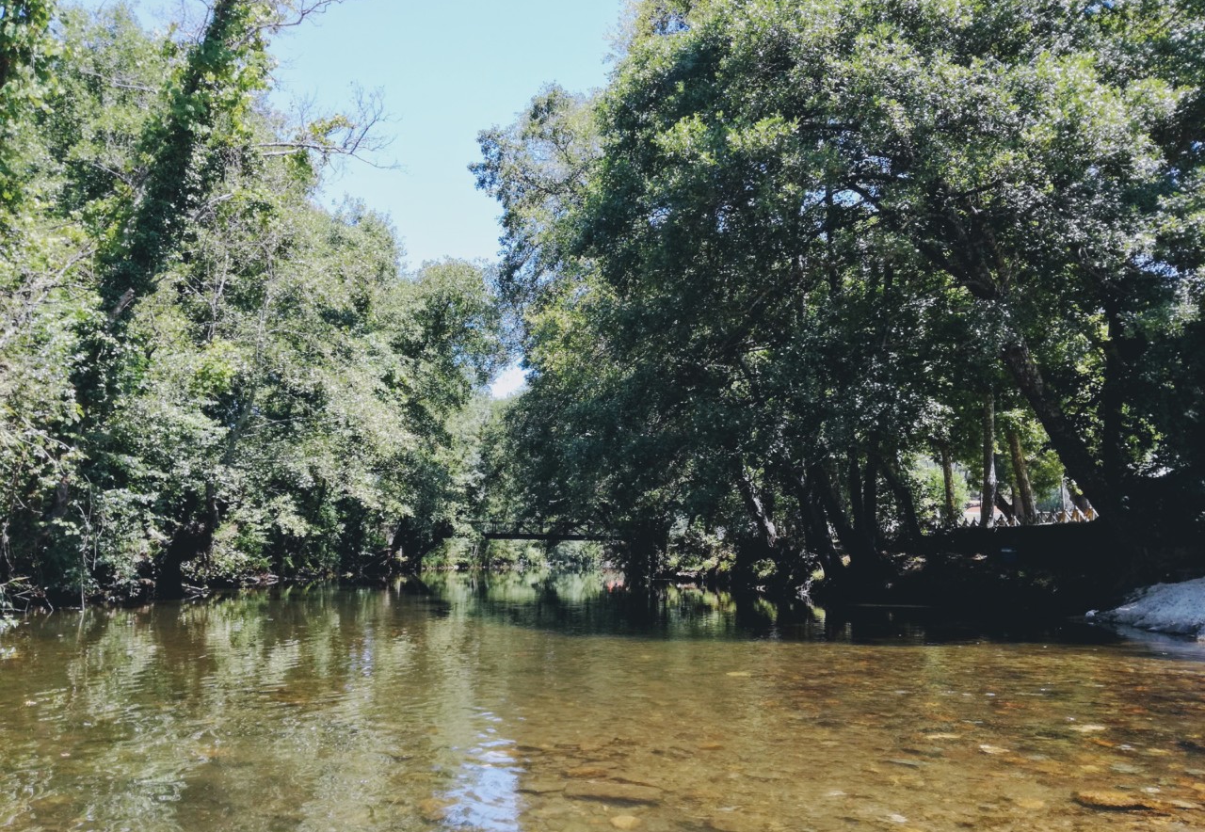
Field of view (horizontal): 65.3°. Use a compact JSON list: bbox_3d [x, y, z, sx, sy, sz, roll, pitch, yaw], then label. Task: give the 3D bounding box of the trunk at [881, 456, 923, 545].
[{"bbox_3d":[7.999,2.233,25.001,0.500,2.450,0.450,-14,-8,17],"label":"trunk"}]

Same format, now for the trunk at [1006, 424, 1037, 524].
[{"bbox_3d":[10.732,1.530,24.001,0.320,2.490,0.320,-10,-9,24],"label":"trunk"}]

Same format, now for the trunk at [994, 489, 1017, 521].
[{"bbox_3d":[11.158,2.486,26.000,0.300,0.950,0.300,-25,-8,21],"label":"trunk"}]

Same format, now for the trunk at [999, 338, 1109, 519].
[{"bbox_3d":[8.249,0.224,17.003,0.550,3.640,0.550,-26,-8,24],"label":"trunk"}]

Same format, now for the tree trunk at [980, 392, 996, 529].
[{"bbox_3d":[9.423,1.077,23.002,0.340,3.430,0.340,1,-8,22],"label":"tree trunk"}]

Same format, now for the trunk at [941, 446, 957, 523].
[{"bbox_3d":[9.952,1.981,27.001,0.290,2.380,0.290,-5,-8,20],"label":"trunk"}]

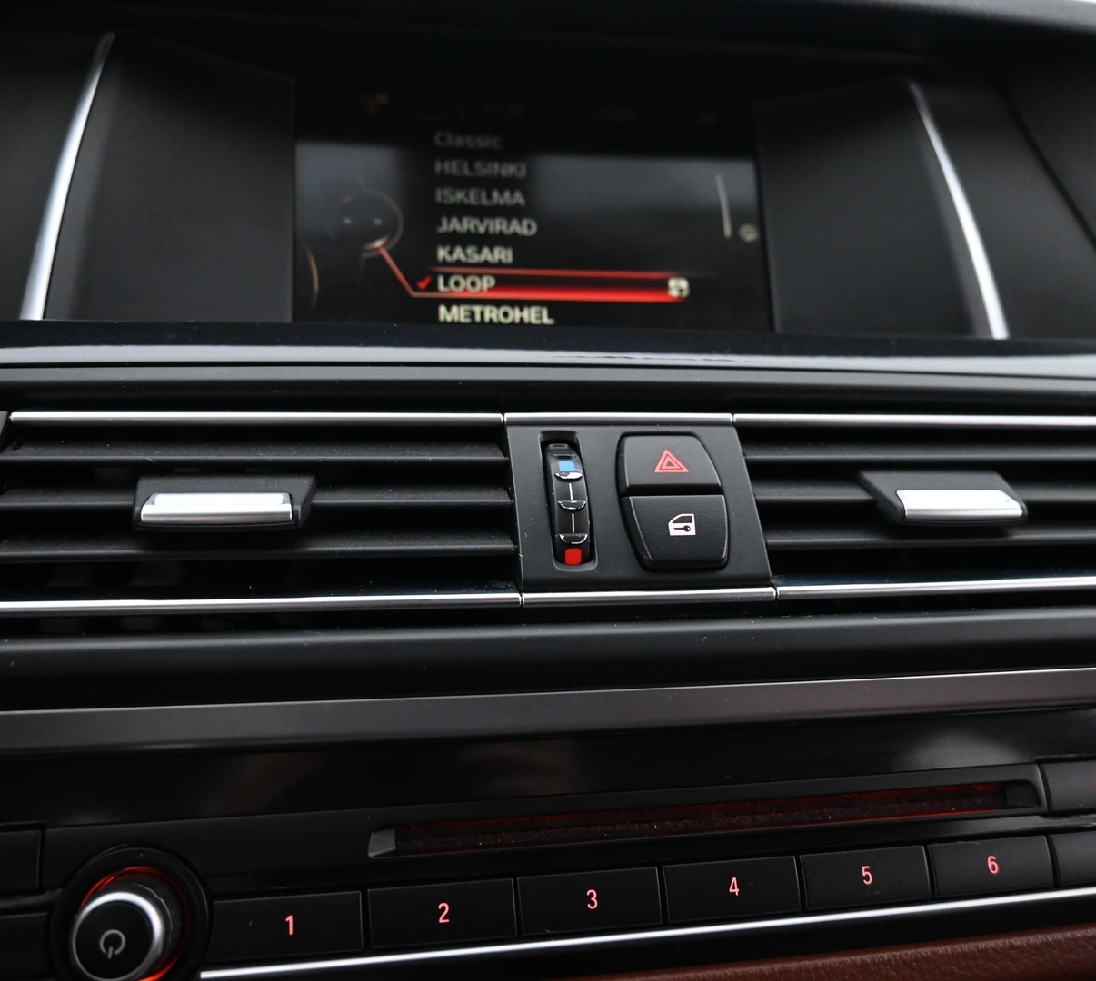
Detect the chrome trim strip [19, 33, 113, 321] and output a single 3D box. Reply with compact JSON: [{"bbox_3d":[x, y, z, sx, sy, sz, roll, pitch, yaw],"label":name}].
[{"bbox_3d":[-0.135,-0.090,0.278,0.007,0.096,0.010,7,-19,-8],"label":"chrome trim strip"}]

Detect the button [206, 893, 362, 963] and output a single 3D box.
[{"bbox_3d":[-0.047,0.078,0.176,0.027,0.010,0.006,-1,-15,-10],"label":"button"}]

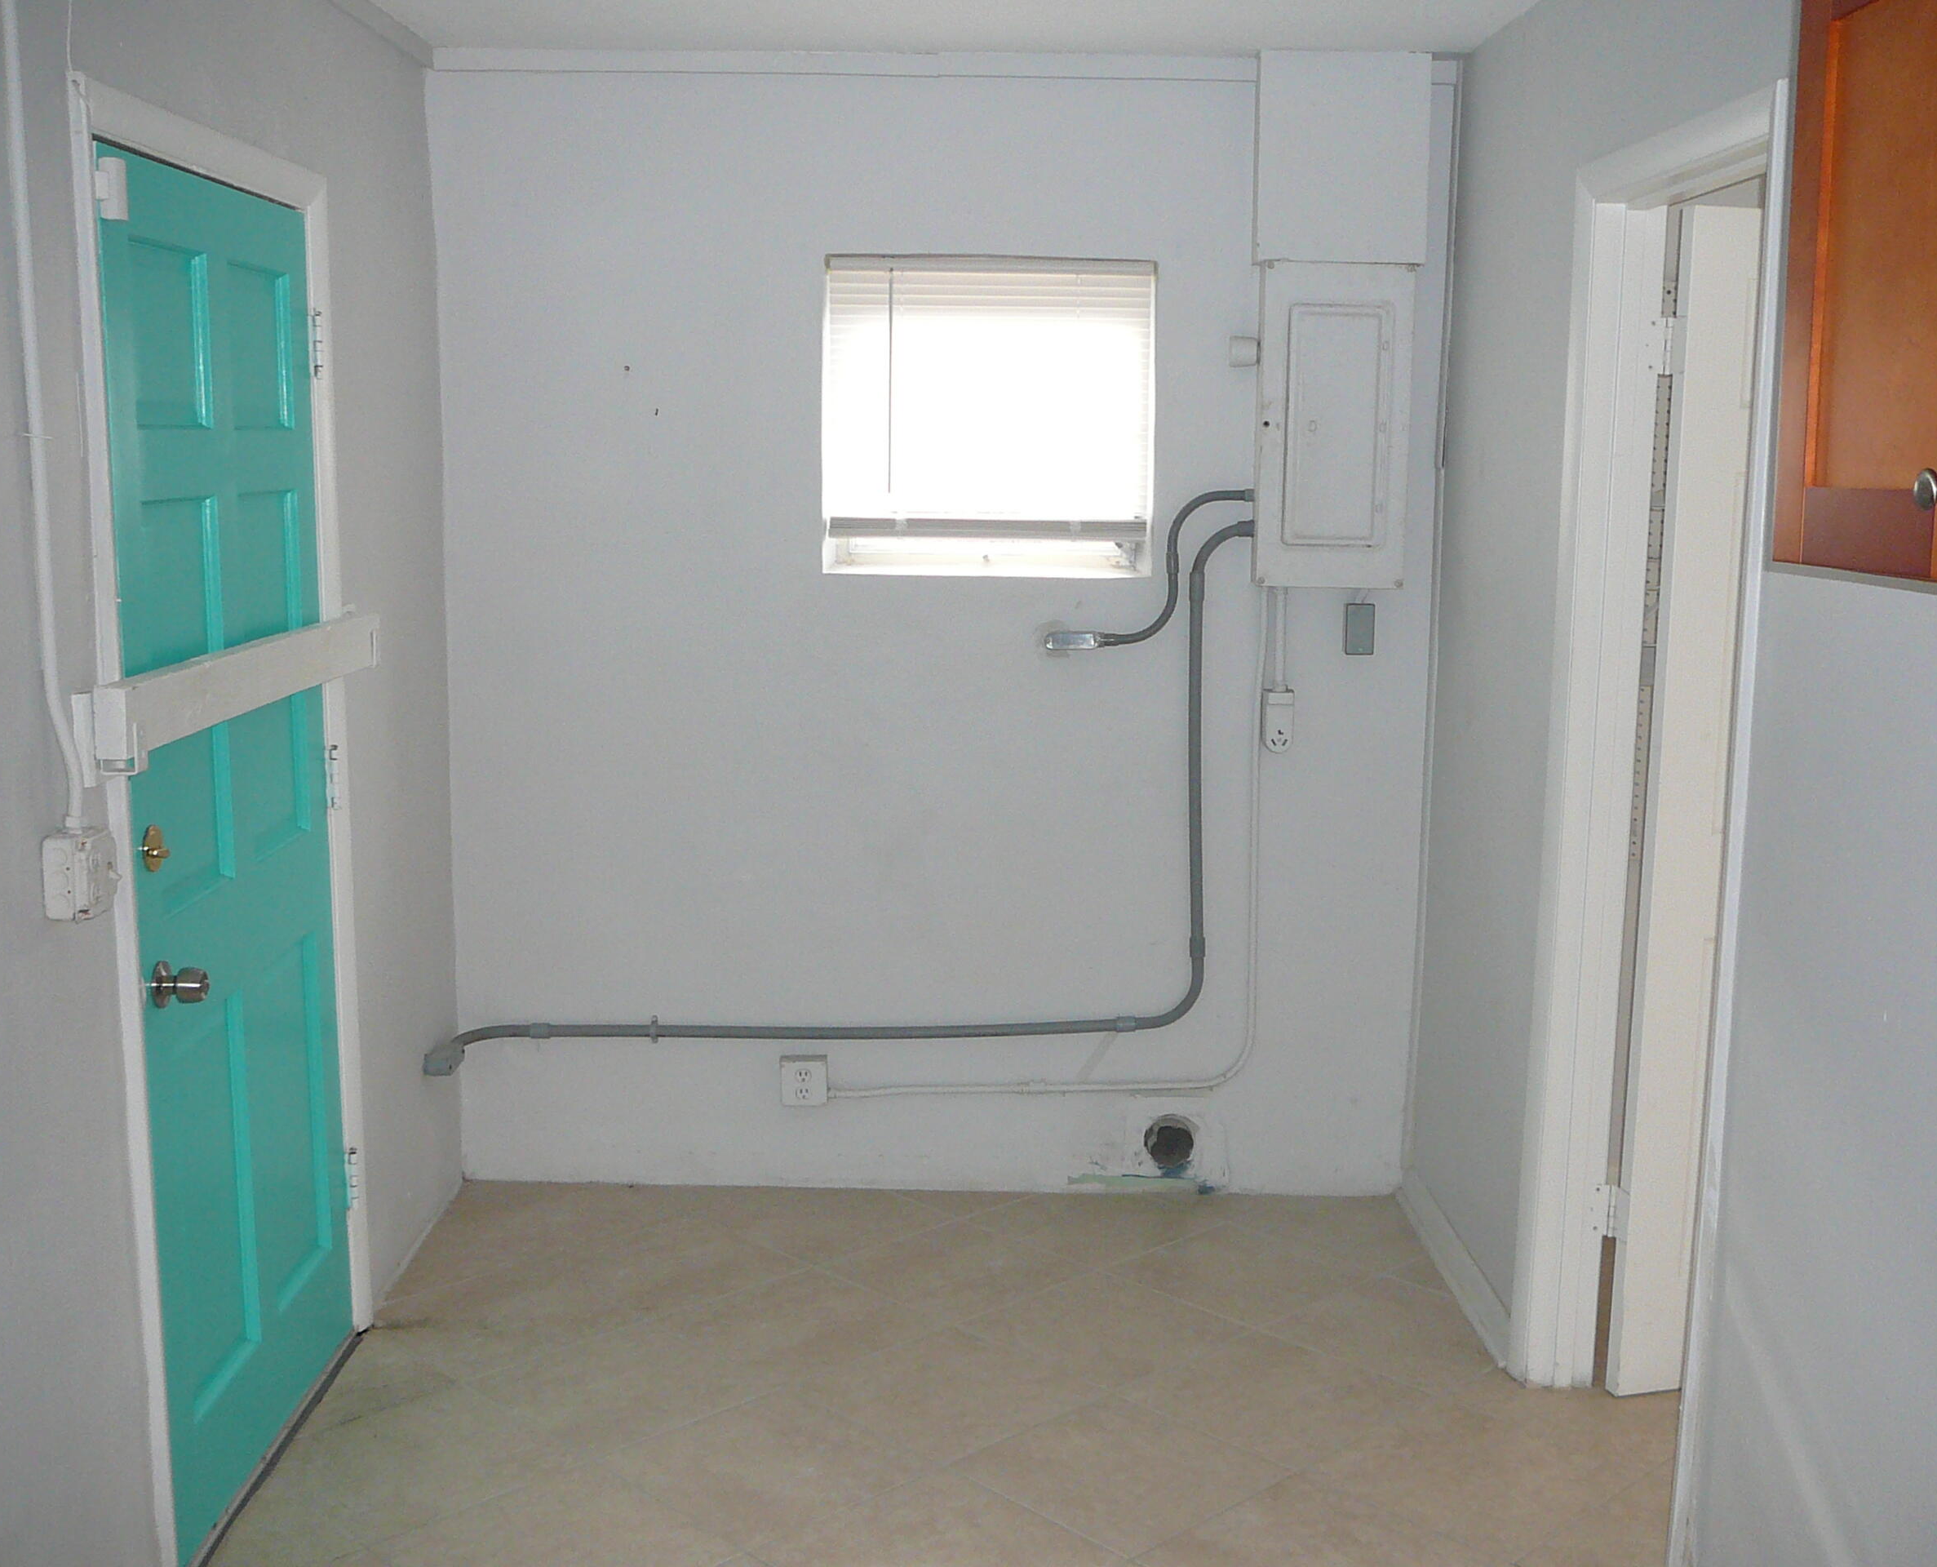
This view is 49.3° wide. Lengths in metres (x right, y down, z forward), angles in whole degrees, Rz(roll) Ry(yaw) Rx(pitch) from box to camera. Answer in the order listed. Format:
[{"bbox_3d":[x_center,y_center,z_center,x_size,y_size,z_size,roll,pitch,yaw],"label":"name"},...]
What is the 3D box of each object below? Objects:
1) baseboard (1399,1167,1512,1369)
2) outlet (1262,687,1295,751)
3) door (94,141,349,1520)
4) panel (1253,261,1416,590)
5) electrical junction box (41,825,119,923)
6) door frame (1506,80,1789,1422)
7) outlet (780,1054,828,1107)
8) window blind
[{"bbox_3d":[0.973,0.947,4.274,0.014,0.086,0.877,0,10,-1],"label":"baseboard"},{"bbox_3d":[0.663,-0.134,4.503,0.061,0.130,0.060,1,10,1],"label":"outlet"},{"bbox_3d":[-1.156,0.101,3.309,0.044,2.021,0.910,1,10,0],"label":"door"},{"bbox_3d":[0.754,-0.737,4.379,0.304,0.655,0.100,1,10,1],"label":"panel"},{"bbox_3d":[-1.107,0.109,2.648,0.058,0.103,0.098,0,10,0],"label":"electrical junction box"},{"bbox_3d":[1.063,0.095,3.237,0.130,2.115,0.867,0,10,-1],"label":"door frame"},{"bbox_3d":[-0.360,0.656,4.661,0.102,0.104,0.045,1,10,1],"label":"outlet"},{"bbox_3d":[0.043,-0.803,4.451,0.685,0.585,0.045,1,10,1],"label":"window blind"}]

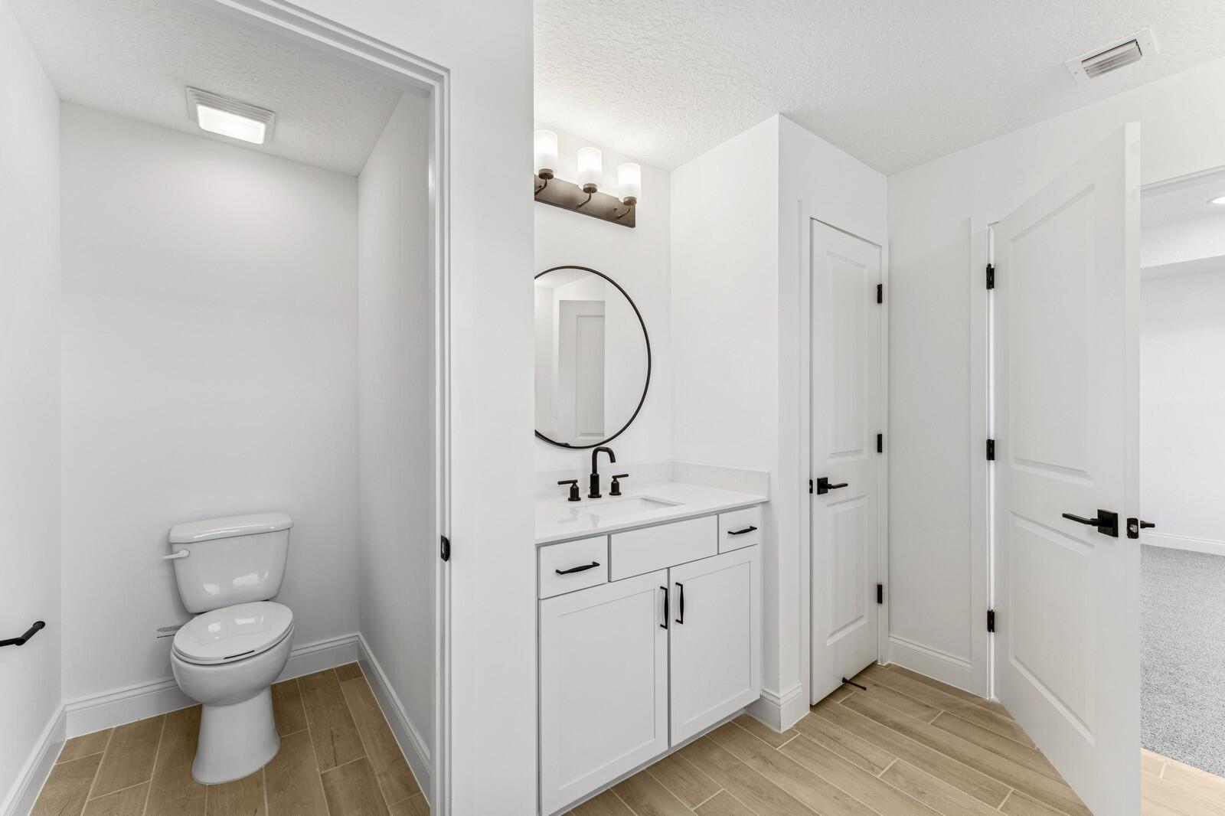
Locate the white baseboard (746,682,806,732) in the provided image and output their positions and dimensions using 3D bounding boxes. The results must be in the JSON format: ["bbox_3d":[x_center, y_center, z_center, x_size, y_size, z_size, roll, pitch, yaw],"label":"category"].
[{"bbox_3d":[0.680,1.210,1.980,0.148,0.140,0.152,0,0,-37],"label":"white baseboard"}]

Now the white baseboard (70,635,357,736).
[{"bbox_3d":[-1.700,1.212,2.129,1.000,0.135,0.016,0,0,-35],"label":"white baseboard"}]

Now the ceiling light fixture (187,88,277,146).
[{"bbox_3d":[-1.505,-1.137,1.890,0.268,0.045,0.268,0,0,-36],"label":"ceiling light fixture"}]

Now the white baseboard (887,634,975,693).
[{"bbox_3d":[1.498,1.203,2.253,0.016,0.135,0.342,0,-1,-39],"label":"white baseboard"}]

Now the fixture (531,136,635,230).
[{"bbox_3d":[-0.097,-0.943,1.961,0.590,0.225,0.160,0,0,-35],"label":"fixture"}]

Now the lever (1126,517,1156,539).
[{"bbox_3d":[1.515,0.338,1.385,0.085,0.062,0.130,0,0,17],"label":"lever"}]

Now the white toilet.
[{"bbox_3d":[-1.464,0.873,1.829,0.420,0.790,0.680,0,-1,-37],"label":"white toilet"}]

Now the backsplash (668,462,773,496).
[{"bbox_3d":[0.459,0.309,2.118,0.020,0.102,0.550,0,0,-40],"label":"backsplash"}]

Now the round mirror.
[{"bbox_3d":[-0.128,-0.213,2.021,0.765,0.765,0.025,0,0,-35],"label":"round mirror"}]

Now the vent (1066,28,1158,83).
[{"bbox_3d":[1.648,-1.151,1.574,0.207,0.018,0.193,0,0,-36],"label":"vent"}]

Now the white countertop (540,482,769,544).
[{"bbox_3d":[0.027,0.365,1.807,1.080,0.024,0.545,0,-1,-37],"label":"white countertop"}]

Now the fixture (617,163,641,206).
[{"bbox_3d":[0.073,-0.954,2.044,0.098,0.146,0.098,0,0,0],"label":"fixture"}]

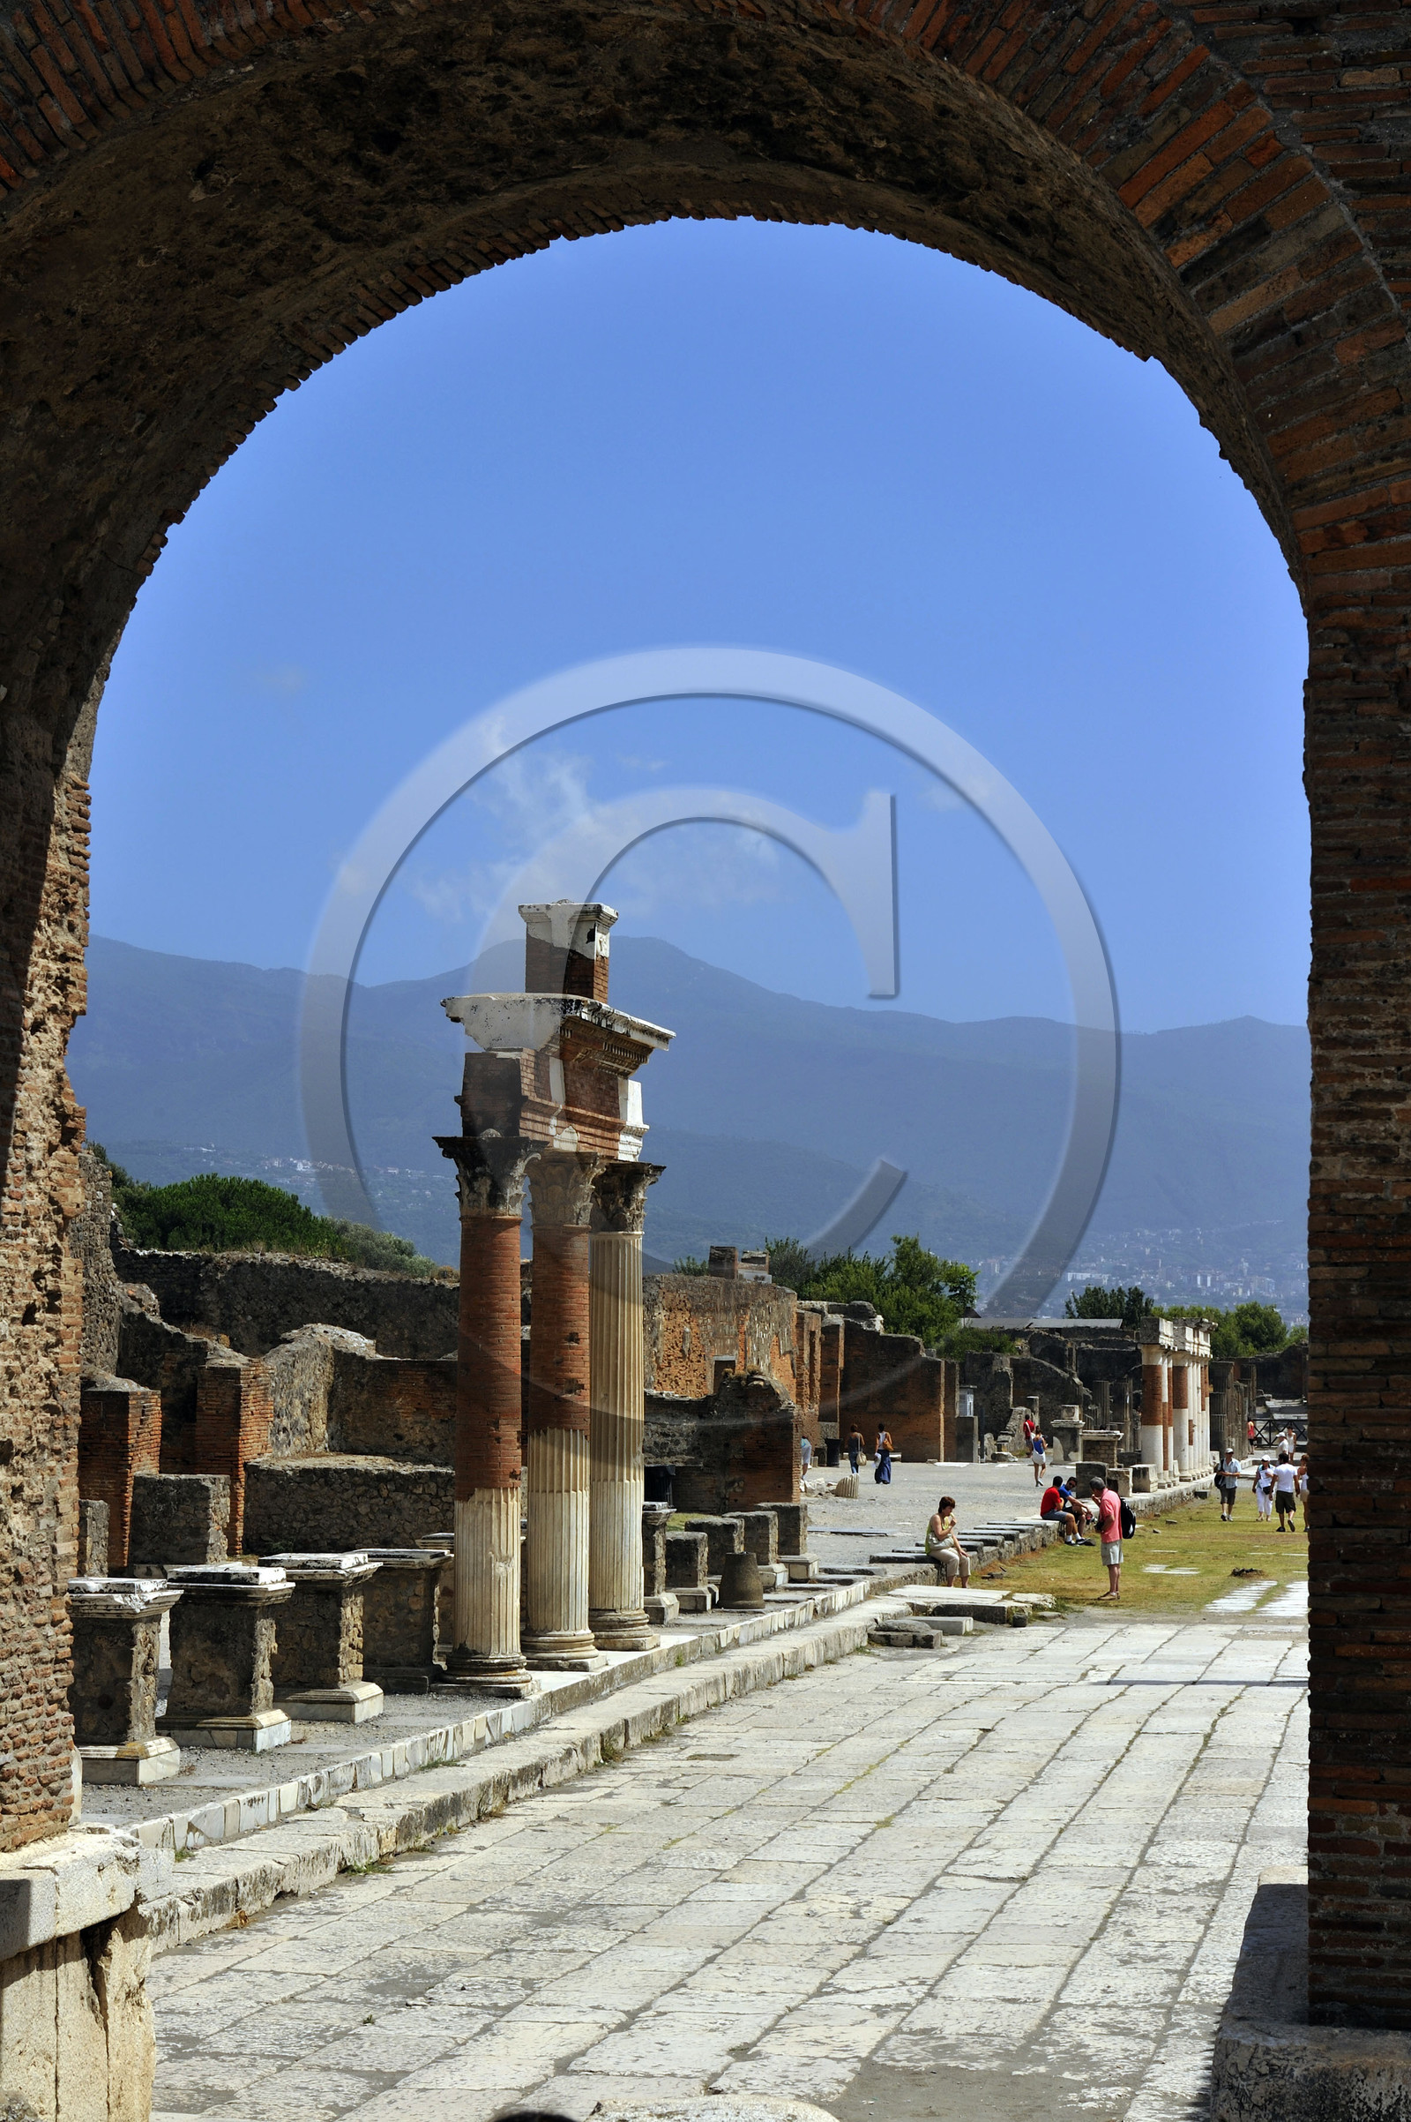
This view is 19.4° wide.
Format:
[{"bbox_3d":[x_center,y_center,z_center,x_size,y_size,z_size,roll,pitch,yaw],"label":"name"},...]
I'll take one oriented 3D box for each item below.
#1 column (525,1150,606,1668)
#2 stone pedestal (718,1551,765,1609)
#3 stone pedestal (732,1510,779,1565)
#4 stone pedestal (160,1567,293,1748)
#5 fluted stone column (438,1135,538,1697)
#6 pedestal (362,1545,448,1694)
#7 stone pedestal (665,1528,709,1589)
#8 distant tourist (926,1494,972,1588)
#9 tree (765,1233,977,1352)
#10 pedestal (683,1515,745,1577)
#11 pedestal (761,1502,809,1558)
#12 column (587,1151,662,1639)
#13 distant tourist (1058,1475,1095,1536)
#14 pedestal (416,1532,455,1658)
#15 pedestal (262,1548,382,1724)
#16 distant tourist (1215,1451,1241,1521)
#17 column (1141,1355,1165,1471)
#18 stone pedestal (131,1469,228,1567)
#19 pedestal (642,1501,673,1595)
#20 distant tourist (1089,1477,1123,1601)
[{"bbox_3d":[-1.203,2.898,34.400,0.720,4.260,0.720,0,-4,0],"label":"column"},{"bbox_3d":[0.423,5.940,47.200,0.530,0.640,0.530,0,-5,0],"label":"stone pedestal"},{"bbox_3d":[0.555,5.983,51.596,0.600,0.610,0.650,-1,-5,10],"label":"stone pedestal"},{"bbox_3d":[-3.065,3.829,26.403,0.670,1.130,0.770,-1,-5,10],"label":"stone pedestal"},{"bbox_3d":[-1.660,2.751,31.900,0.720,4.260,0.720,0,-4,0],"label":"fluted stone column"},{"bbox_3d":[-2.371,4.305,31.803,0.700,1.080,0.770,-1,-5,10],"label":"pedestal"},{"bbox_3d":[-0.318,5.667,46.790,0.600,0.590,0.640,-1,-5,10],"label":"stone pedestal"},{"bbox_3d":[3.605,7.156,61.095,0.620,1.360,0.480,-2,-5,27],"label":"distant tourist"},{"bbox_3d":[6.551,10.715,163.000,8.500,8.000,7.500,0,-4,10],"label":"tree"},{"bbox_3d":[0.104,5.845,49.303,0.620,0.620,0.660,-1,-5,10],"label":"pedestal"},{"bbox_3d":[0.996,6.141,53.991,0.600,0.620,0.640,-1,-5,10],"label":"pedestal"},{"bbox_3d":[-0.754,3.078,36.800,0.720,4.260,0.720,0,-4,0],"label":"column"},{"bbox_3d":[7.379,8.901,81.782,0.700,1.330,0.500,-2,-5,25],"label":"distant tourist"},{"bbox_3d":[-1.956,4.482,34.211,0.700,1.130,0.770,-1,-5,10],"label":"pedestal"},{"bbox_3d":[-2.989,4.364,31.371,0.900,1.260,0.900,-1,-5,10],"label":"pedestal"},{"bbox_3d":[12.464,10.074,98.320,0.600,1.750,0.450,1,-5,-10],"label":"distant tourist"},{"bbox_3d":[11.976,9.521,110.364,0.640,3.720,0.640,-1,-5,10],"label":"column"},{"bbox_3d":[-6.277,5.643,49.415,0.920,1.300,0.900,-1,-5,10],"label":"stone pedestal"},{"bbox_3d":[-0.684,5.087,41.695,0.700,1.170,0.800,-1,-5,10],"label":"pedestal"},{"bbox_3d":[5.615,6.693,57.800,0.480,1.730,0.500,0,-5,6],"label":"distant tourist"}]

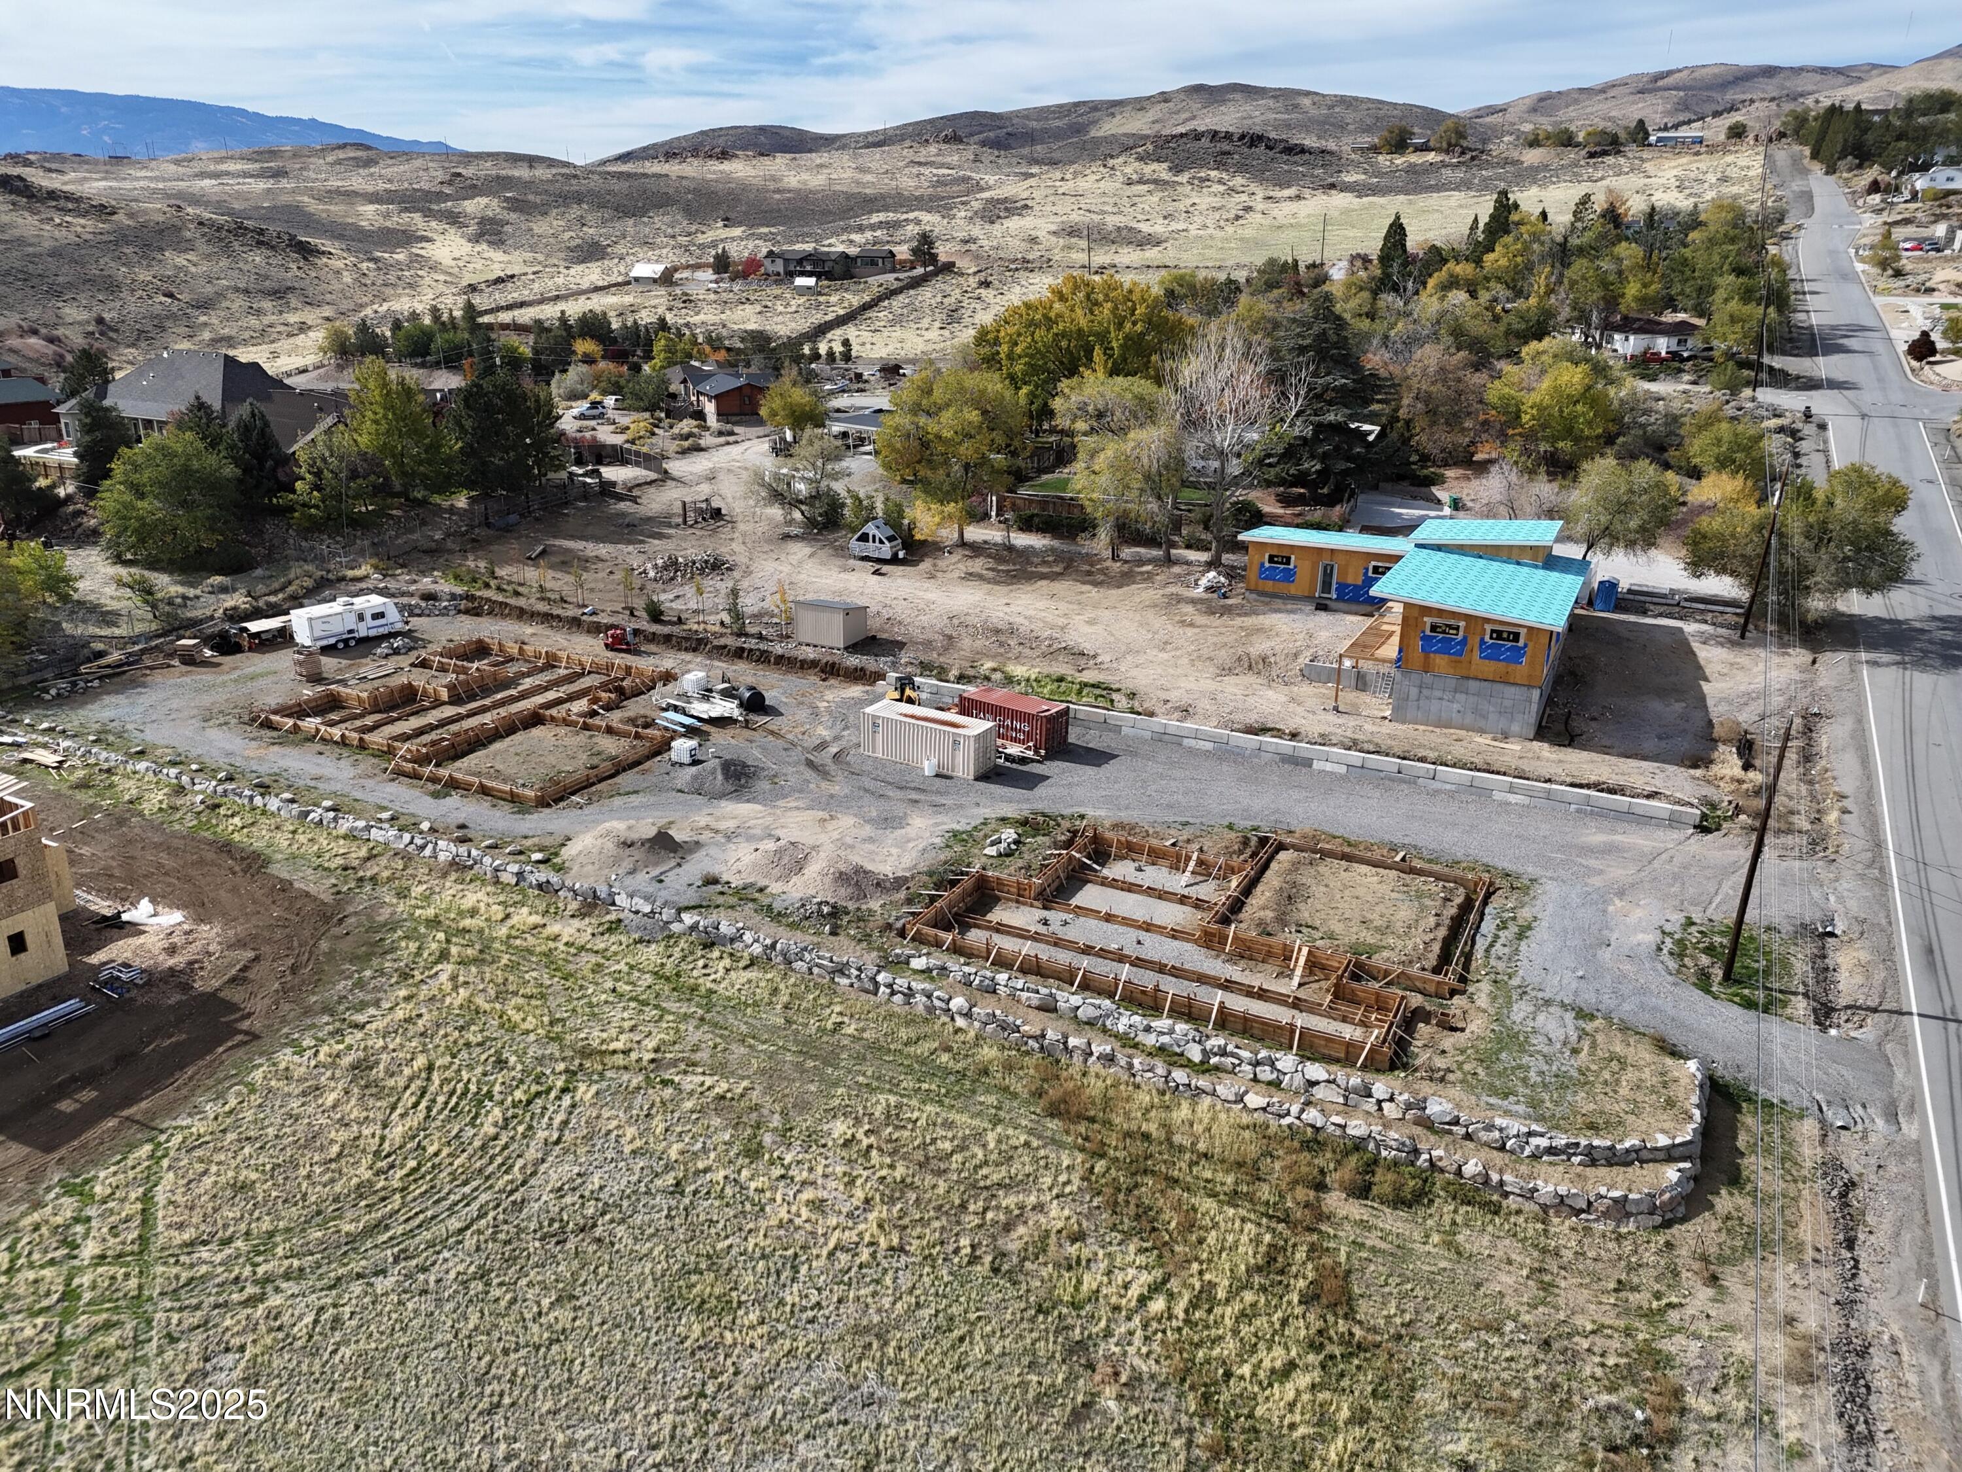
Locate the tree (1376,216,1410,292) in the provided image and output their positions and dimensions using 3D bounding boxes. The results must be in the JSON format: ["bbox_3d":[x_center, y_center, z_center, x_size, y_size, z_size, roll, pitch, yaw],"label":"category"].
[{"bbox_3d":[61.883,-71.899,204.039,4.800,11.925,4.800,0,19,0],"label":"tree"}]

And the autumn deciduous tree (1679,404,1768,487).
[{"bbox_3d":[60.613,-23.476,110.915,7.120,6.770,7.120,11,21,26],"label":"autumn deciduous tree"}]

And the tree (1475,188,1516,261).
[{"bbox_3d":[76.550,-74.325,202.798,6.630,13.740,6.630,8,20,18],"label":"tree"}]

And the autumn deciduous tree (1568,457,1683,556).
[{"bbox_3d":[43.909,-15.619,92.894,7.510,6.900,7.510,10,20,24],"label":"autumn deciduous tree"}]

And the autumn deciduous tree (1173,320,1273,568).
[{"bbox_3d":[17.793,-21.012,99.105,7.800,17.604,7.800,0,19,0],"label":"autumn deciduous tree"}]

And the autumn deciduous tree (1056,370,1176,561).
[{"bbox_3d":[10.417,-20.855,105.659,9.450,14.170,9.160,1,20,0],"label":"autumn deciduous tree"}]

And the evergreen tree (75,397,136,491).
[{"bbox_3d":[-91.198,-30.388,141.500,6.410,9.280,6.220,1,20,0],"label":"evergreen tree"}]

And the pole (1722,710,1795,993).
[{"bbox_3d":[29.811,4.537,52.185,0.350,11.356,0.350,2,19,-1],"label":"pole"}]

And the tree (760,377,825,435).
[{"bbox_3d":[-19.564,-33.970,141.972,6.700,6.254,6.700,0,19,0],"label":"tree"}]

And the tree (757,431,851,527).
[{"bbox_3d":[-15.492,-22.160,118.022,8.090,8.070,7.850,1,20,0],"label":"tree"}]

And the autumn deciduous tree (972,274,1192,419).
[{"bbox_3d":[11.102,-41.631,149.295,23.720,16.880,20.160,3,19,4],"label":"autumn deciduous tree"}]

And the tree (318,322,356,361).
[{"bbox_3d":[-97.506,-59.818,206.040,5.660,5.700,5.490,1,20,0],"label":"tree"}]

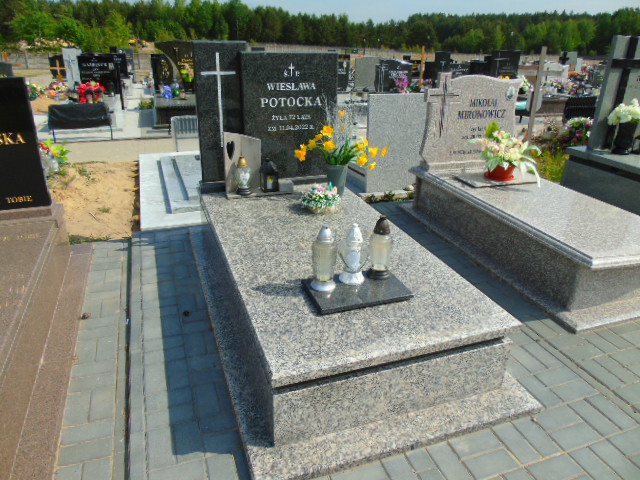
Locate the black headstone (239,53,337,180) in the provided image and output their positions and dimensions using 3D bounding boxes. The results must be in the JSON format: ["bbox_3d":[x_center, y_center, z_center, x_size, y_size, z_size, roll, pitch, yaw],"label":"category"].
[{"bbox_3d":[-0.229,-0.906,3.437,0.704,0.899,0.085,-7,25,-18],"label":"black headstone"}]

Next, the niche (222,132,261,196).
[{"bbox_3d":[-0.537,-0.541,3.240,0.268,0.454,0.160,-7,25,-18],"label":"niche"}]

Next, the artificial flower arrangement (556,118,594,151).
[{"bbox_3d":[2.916,-1.219,5.316,0.350,0.350,0.330,-7,25,-18],"label":"artificial flower arrangement"}]

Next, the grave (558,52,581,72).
[{"bbox_3d":[9.684,-6.902,17.922,0.879,0.762,0.150,-7,25,-18],"label":"grave"}]

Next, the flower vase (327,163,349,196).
[{"bbox_3d":[0.123,-0.424,3.248,0.136,0.230,0.136,1,23,0],"label":"flower vase"}]

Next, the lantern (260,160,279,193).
[{"bbox_3d":[-0.357,-0.463,3.253,0.100,0.226,0.100,-7,25,-18],"label":"lantern"}]

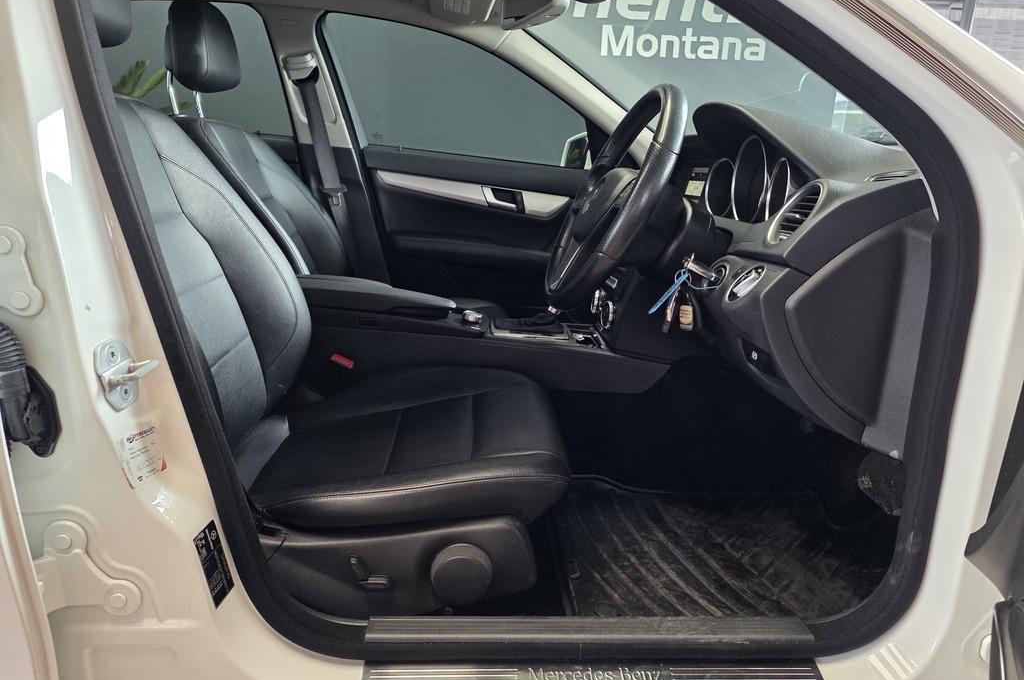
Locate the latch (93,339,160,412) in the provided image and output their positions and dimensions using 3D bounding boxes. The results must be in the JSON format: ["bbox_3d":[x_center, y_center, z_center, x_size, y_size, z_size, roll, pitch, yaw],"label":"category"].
[{"bbox_3d":[-0.352,0.031,0.621,0.034,0.066,0.043,-2,17,18],"label":"latch"}]

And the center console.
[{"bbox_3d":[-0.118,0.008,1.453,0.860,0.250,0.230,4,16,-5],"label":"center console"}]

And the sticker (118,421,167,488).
[{"bbox_3d":[-0.343,0.106,0.633,0.005,0.052,0.040,3,18,25],"label":"sticker"}]

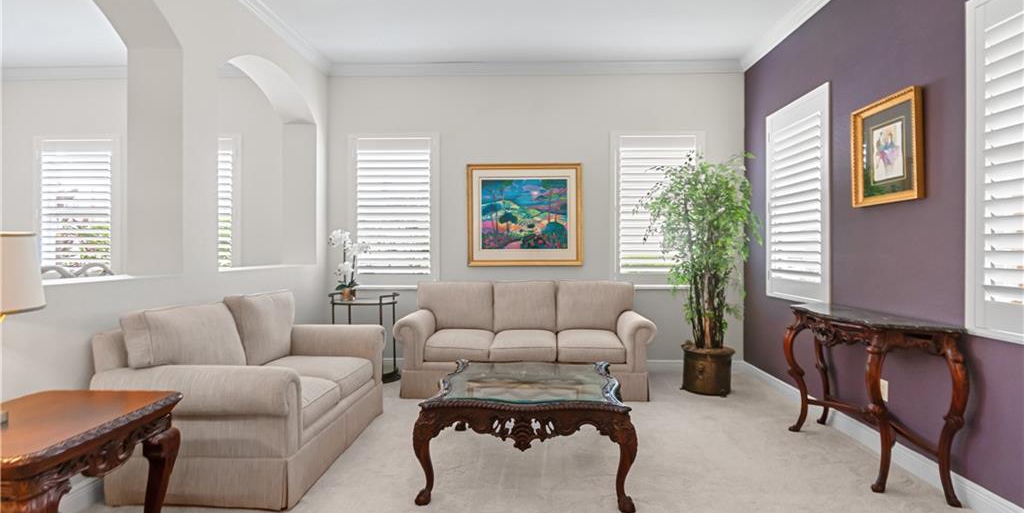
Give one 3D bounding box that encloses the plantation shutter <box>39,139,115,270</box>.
[{"bbox_3d":[-4.505,-0.523,4.982,0.797,1.386,0.059,0,1,2],"label":"plantation shutter"}]

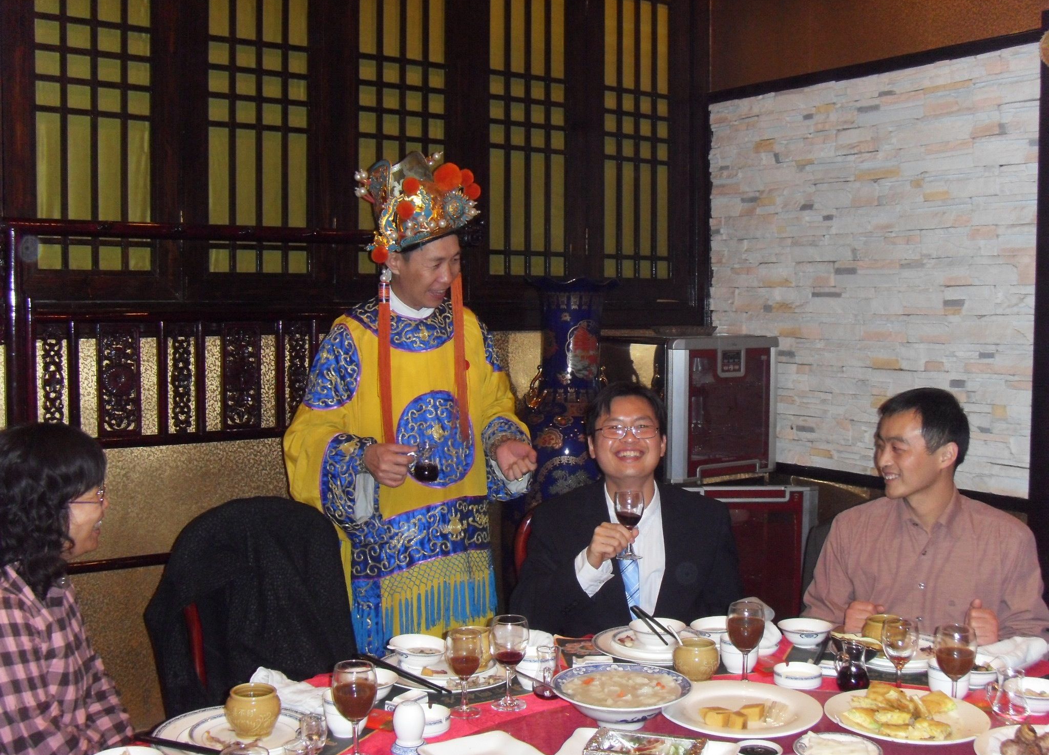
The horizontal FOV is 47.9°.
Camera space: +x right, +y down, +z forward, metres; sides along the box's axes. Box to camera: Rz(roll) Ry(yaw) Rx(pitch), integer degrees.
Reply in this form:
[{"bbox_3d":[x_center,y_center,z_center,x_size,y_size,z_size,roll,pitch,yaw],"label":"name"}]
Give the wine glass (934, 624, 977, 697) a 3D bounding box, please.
[{"bbox_3d":[0.742,0.521,2.033,0.072,0.161,0.072,0,5,0],"label":"wine glass"}]

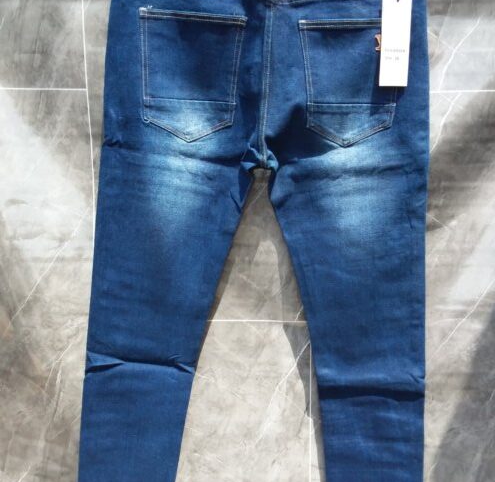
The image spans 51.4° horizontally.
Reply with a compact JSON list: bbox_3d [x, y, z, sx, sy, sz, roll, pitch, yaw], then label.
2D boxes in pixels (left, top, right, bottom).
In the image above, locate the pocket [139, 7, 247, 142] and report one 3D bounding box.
[{"bbox_3d":[-0.083,-0.252,0.780,0.160,0.193,0.015,0,8,0],"label":"pocket"}]

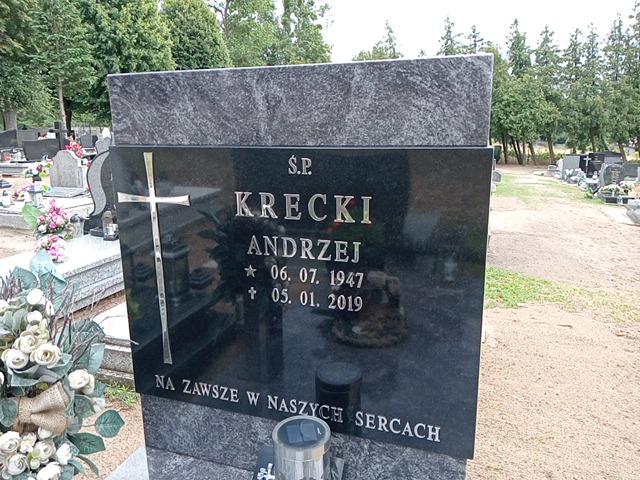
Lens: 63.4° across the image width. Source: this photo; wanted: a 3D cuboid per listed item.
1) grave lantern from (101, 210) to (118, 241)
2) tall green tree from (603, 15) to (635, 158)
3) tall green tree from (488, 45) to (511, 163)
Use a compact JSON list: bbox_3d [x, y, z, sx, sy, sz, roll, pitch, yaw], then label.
[{"bbox_3d":[-2.161,-0.149,5.318,0.165,0.315,0.165,4,13,21],"label":"grave lantern"},{"bbox_3d":[14.164,-6.879,23.917,1.900,6.630,1.900,4,13,21],"label":"tall green tree"},{"bbox_3d":[8.726,-6.513,24.917,1.600,5.660,1.600,4,13,21],"label":"tall green tree"}]

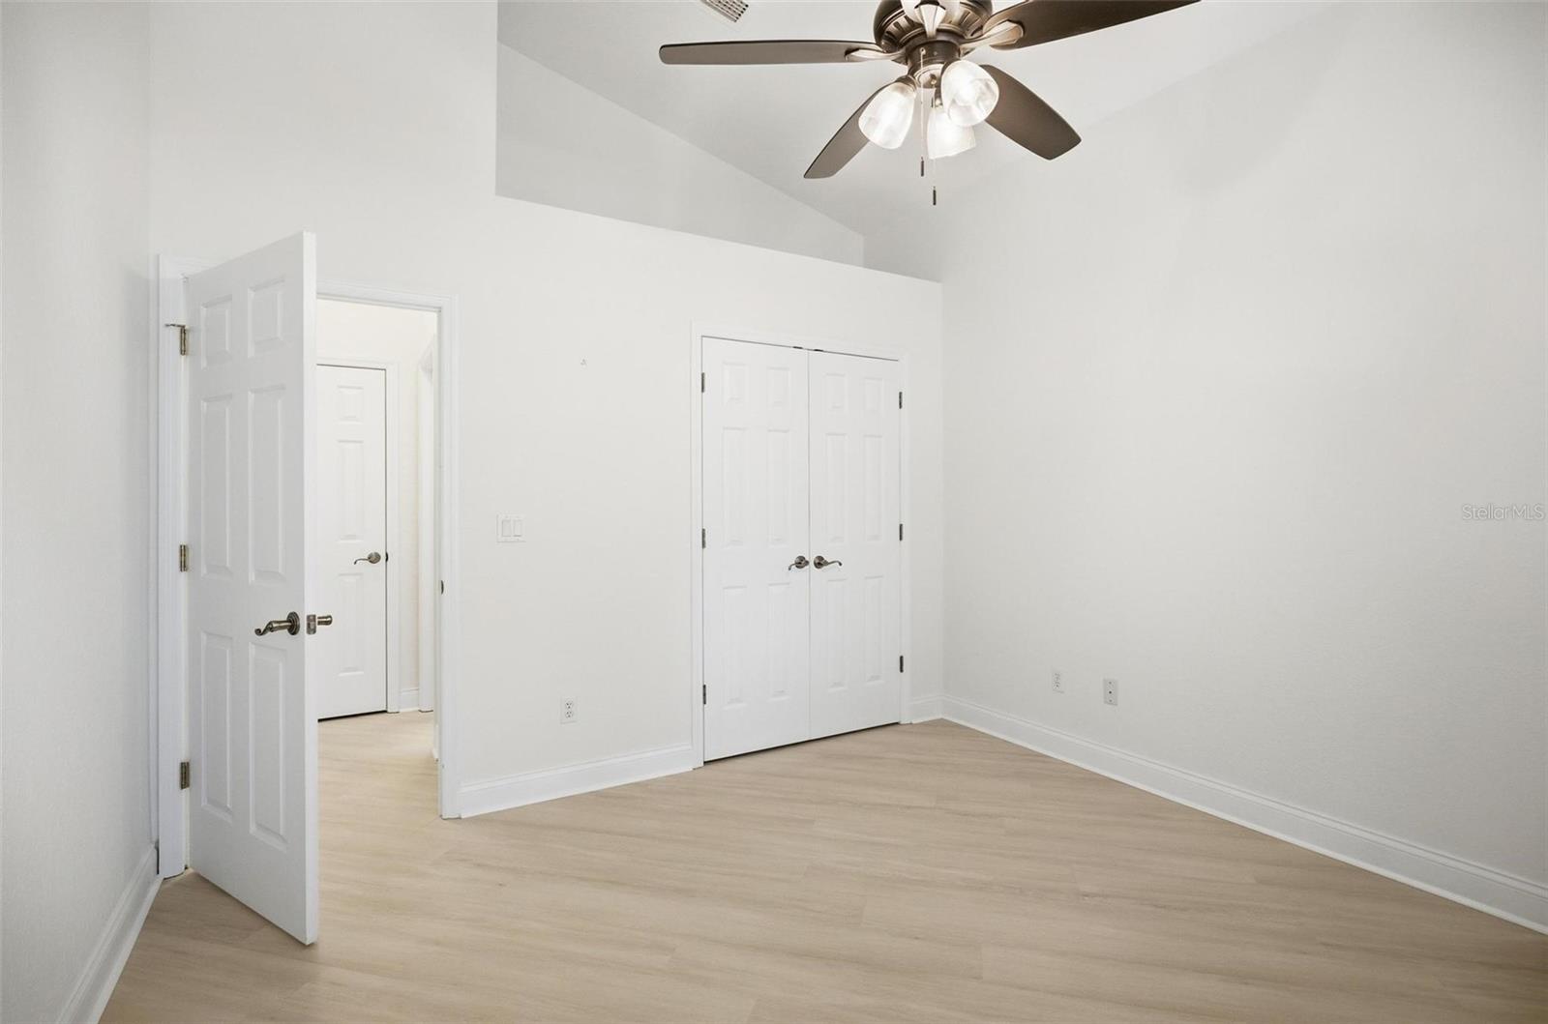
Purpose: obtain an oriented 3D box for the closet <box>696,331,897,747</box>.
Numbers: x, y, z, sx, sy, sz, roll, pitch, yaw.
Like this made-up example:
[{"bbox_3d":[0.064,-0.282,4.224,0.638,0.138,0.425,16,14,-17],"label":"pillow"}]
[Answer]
[{"bbox_3d":[0.061,0.193,3.979,1.218,2.035,0.480,-1,1,-31],"label":"closet"}]

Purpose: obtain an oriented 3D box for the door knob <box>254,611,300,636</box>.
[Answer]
[{"bbox_3d":[-1.434,0.324,2.102,0.135,0.066,0.062,0,1,32],"label":"door knob"}]

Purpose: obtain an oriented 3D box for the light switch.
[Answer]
[{"bbox_3d":[-1.089,0.066,3.024,0.117,0.118,0.009,-1,1,-31],"label":"light switch"}]

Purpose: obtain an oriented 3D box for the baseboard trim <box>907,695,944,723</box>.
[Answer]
[{"bbox_3d":[0.878,1.139,4.196,0.246,0.134,0.016,-1,1,-31],"label":"baseboard trim"}]

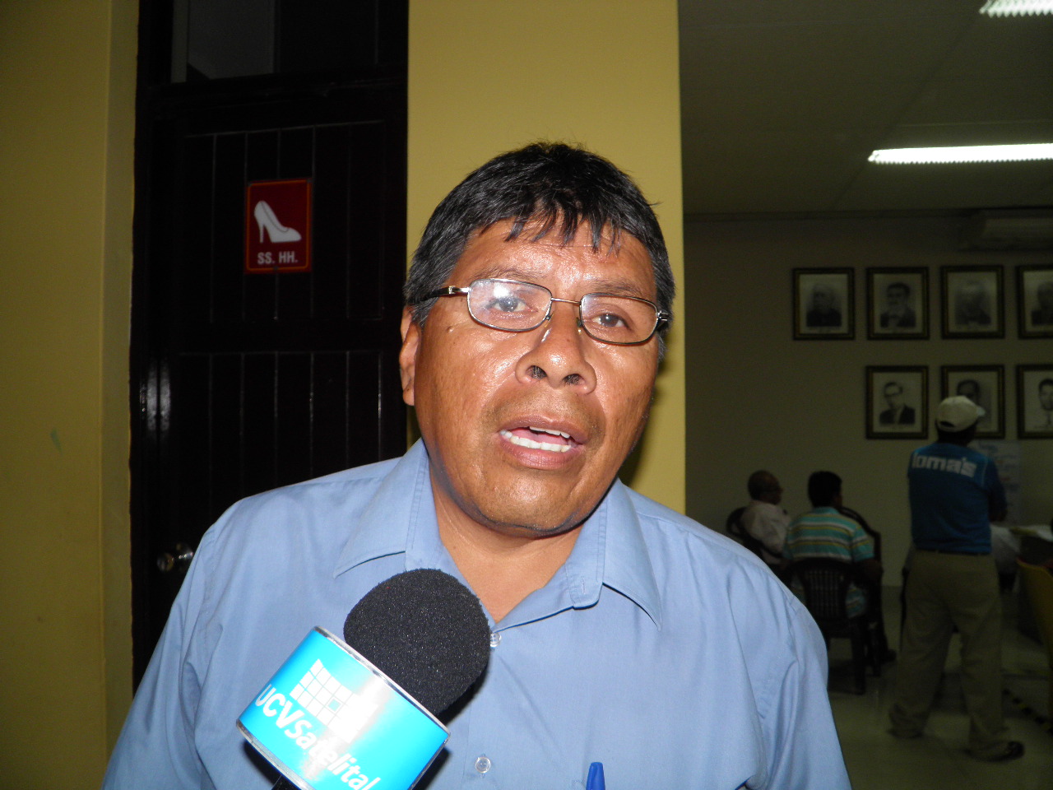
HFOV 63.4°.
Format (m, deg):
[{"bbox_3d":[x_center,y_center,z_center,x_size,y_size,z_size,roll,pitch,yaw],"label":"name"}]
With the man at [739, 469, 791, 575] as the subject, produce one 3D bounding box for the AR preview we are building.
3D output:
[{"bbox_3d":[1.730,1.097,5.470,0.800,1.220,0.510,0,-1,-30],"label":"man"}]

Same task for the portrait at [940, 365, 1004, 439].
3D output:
[{"bbox_3d":[3.946,0.064,7.521,0.540,0.665,0.040,0,-1,9],"label":"portrait"}]

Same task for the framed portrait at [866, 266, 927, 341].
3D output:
[{"bbox_3d":[3.330,-0.819,7.636,0.540,0.665,0.040,0,-1,9],"label":"framed portrait"}]

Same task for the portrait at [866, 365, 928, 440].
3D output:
[{"bbox_3d":[3.321,0.070,7.623,0.540,0.665,0.040,0,-1,9],"label":"portrait"}]

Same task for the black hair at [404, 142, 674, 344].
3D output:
[{"bbox_3d":[0.008,-0.095,0.600,0.183,0.170,0.200,7,-2,-10],"label":"black hair"}]

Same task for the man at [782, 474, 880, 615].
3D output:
[{"bbox_3d":[1.910,1.081,5.150,0.540,1.240,0.840,-1,-1,34],"label":"man"}]

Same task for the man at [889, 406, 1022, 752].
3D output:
[{"bbox_3d":[2.030,0.847,4.030,0.440,1.670,0.560,1,-1,-42],"label":"man"}]

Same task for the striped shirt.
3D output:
[{"bbox_3d":[1.765,0.970,4.960,0.460,0.630,0.300,-1,-1,33],"label":"striped shirt"}]

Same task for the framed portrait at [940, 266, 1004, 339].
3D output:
[{"bbox_3d":[3.946,-0.817,7.535,0.540,0.665,0.040,0,-1,9],"label":"framed portrait"}]

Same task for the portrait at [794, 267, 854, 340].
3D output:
[{"bbox_3d":[2.704,-0.826,7.739,0.540,0.665,0.040,0,-1,9],"label":"portrait"}]

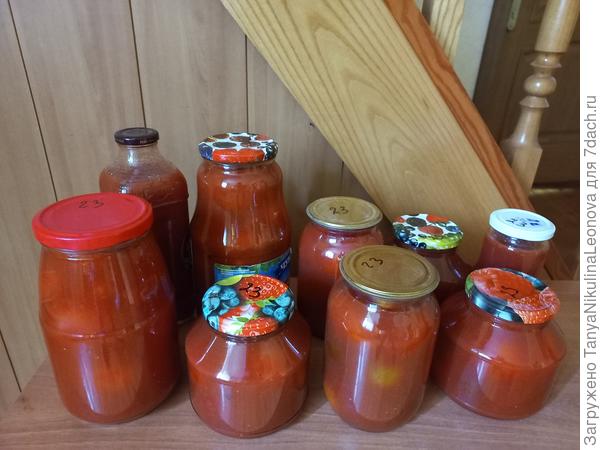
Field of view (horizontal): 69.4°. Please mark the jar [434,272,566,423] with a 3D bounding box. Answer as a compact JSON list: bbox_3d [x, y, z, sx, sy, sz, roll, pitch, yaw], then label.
[{"bbox_3d":[0.214,0.121,0.470,0.123,0.122,0.123,2,27,-1],"label":"jar"}]

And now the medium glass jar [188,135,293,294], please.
[{"bbox_3d":[-0.070,0.016,0.526,0.118,0.235,0.118,2,27,-1],"label":"medium glass jar"}]

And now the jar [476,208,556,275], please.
[{"bbox_3d":[0.278,0.059,0.577,0.075,0.140,0.075,2,27,0],"label":"jar"}]

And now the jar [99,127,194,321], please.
[{"bbox_3d":[-0.182,0.007,0.527,0.097,0.241,0.097,2,27,-1],"label":"jar"}]

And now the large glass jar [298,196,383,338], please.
[{"bbox_3d":[0.049,0.054,0.544,0.103,0.160,0.103,2,27,-1],"label":"large glass jar"}]

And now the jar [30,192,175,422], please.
[{"bbox_3d":[-0.186,0.080,0.428,0.121,0.203,0.121,2,27,-1],"label":"jar"}]

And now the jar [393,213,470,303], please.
[{"bbox_3d":[0.164,0.056,0.590,0.122,0.123,0.122,2,27,0],"label":"jar"}]

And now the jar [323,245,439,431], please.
[{"bbox_3d":[0.078,0.112,0.431,0.104,0.164,0.104,2,27,0],"label":"jar"}]

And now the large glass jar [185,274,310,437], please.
[{"bbox_3d":[-0.051,0.125,0.436,0.122,0.125,0.122,2,27,-1],"label":"large glass jar"}]

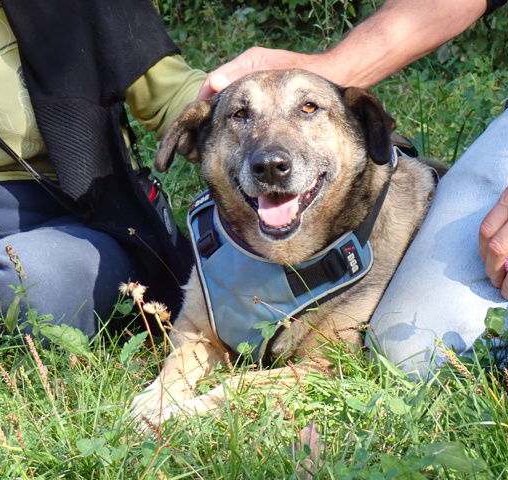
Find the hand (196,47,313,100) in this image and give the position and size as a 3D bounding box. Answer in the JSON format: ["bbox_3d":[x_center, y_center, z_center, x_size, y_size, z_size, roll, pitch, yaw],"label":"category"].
[{"bbox_3d":[-0.001,-0.192,1.920,0.155,0.075,0.095,-15,8,3],"label":"hand"}]

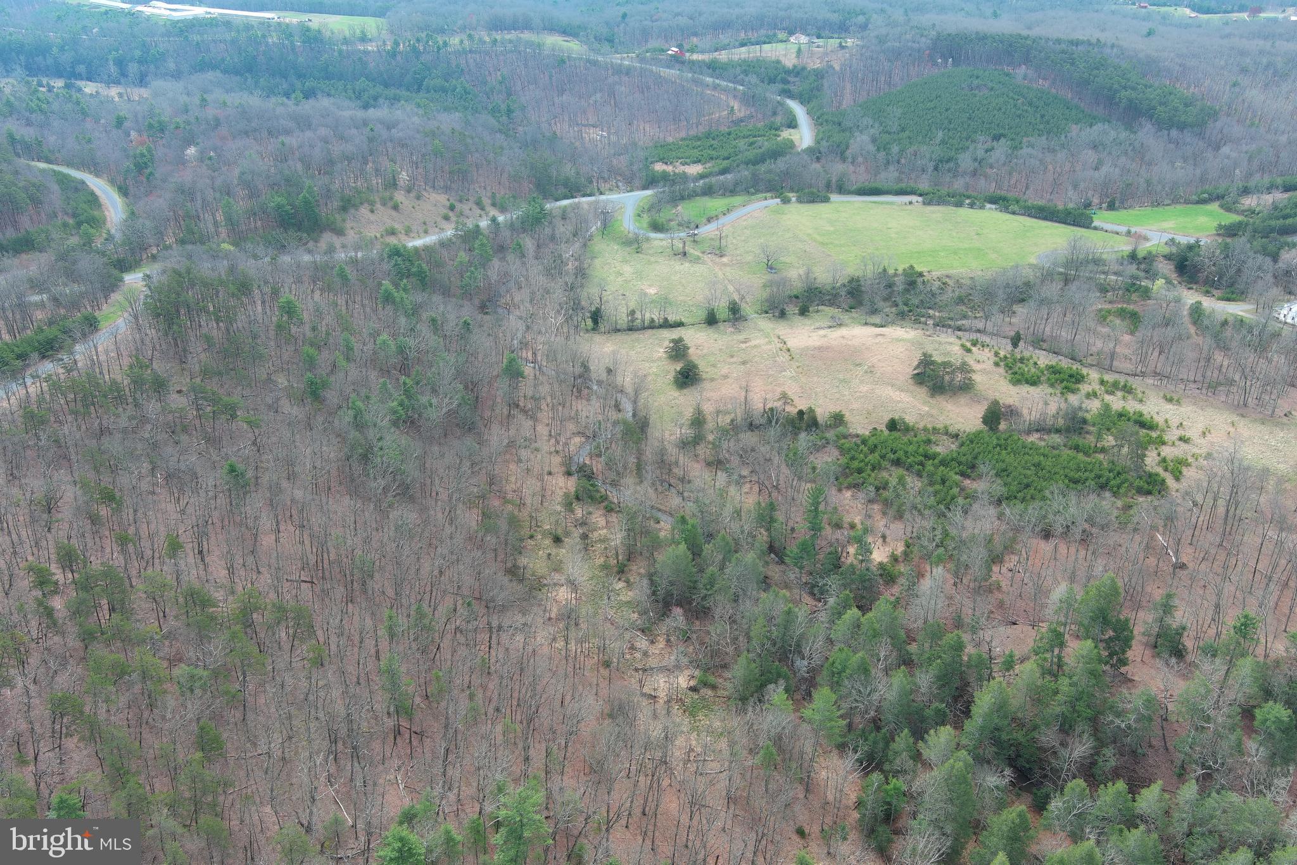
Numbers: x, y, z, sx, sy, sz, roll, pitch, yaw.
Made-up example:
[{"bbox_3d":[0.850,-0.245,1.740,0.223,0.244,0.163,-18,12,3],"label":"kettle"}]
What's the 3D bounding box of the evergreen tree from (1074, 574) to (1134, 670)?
[{"bbox_3d":[75.680,31.490,170.310,9.580,19.100,9.390,0,24,0],"label":"evergreen tree"}]

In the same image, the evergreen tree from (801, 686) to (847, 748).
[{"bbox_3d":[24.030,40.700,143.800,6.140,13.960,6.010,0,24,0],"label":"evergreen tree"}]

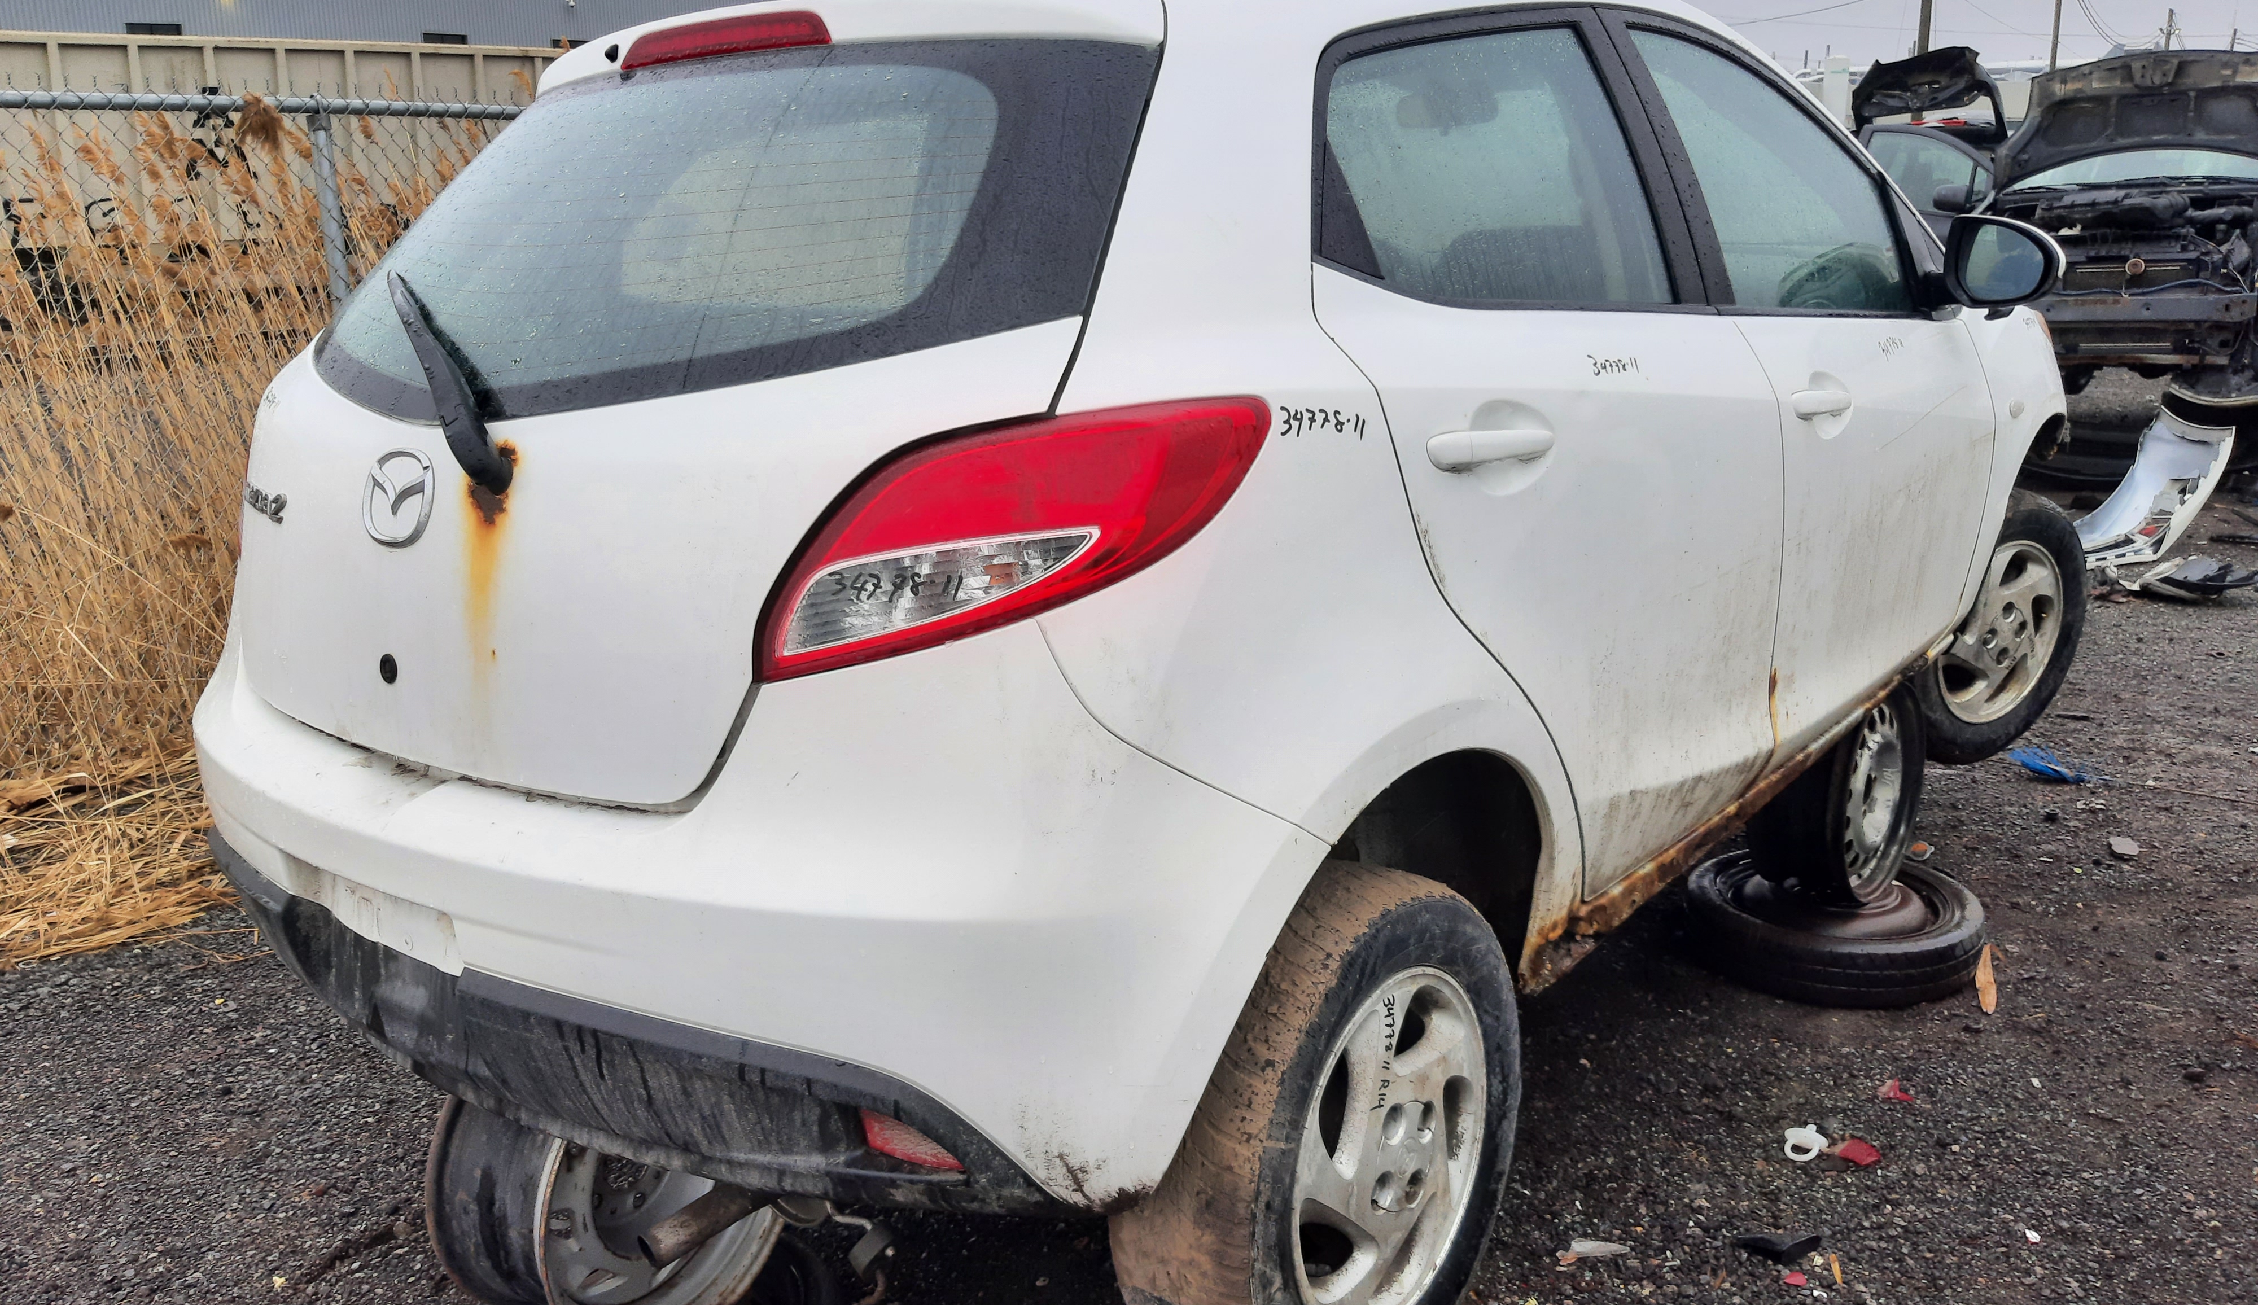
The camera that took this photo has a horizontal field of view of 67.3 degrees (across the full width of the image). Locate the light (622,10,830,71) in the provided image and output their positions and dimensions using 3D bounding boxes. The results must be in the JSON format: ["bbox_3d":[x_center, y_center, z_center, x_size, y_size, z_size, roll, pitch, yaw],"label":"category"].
[{"bbox_3d":[-0.458,-0.690,1.914,0.370,0.045,0.060,9,18,39],"label":"light"}]

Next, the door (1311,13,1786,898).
[{"bbox_3d":[0.487,-0.234,2.027,0.260,1.070,1.080,9,18,39],"label":"door"}]

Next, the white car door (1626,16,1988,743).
[{"bbox_3d":[1.132,-0.441,2.782,0.260,1.070,1.220,9,18,39],"label":"white car door"}]

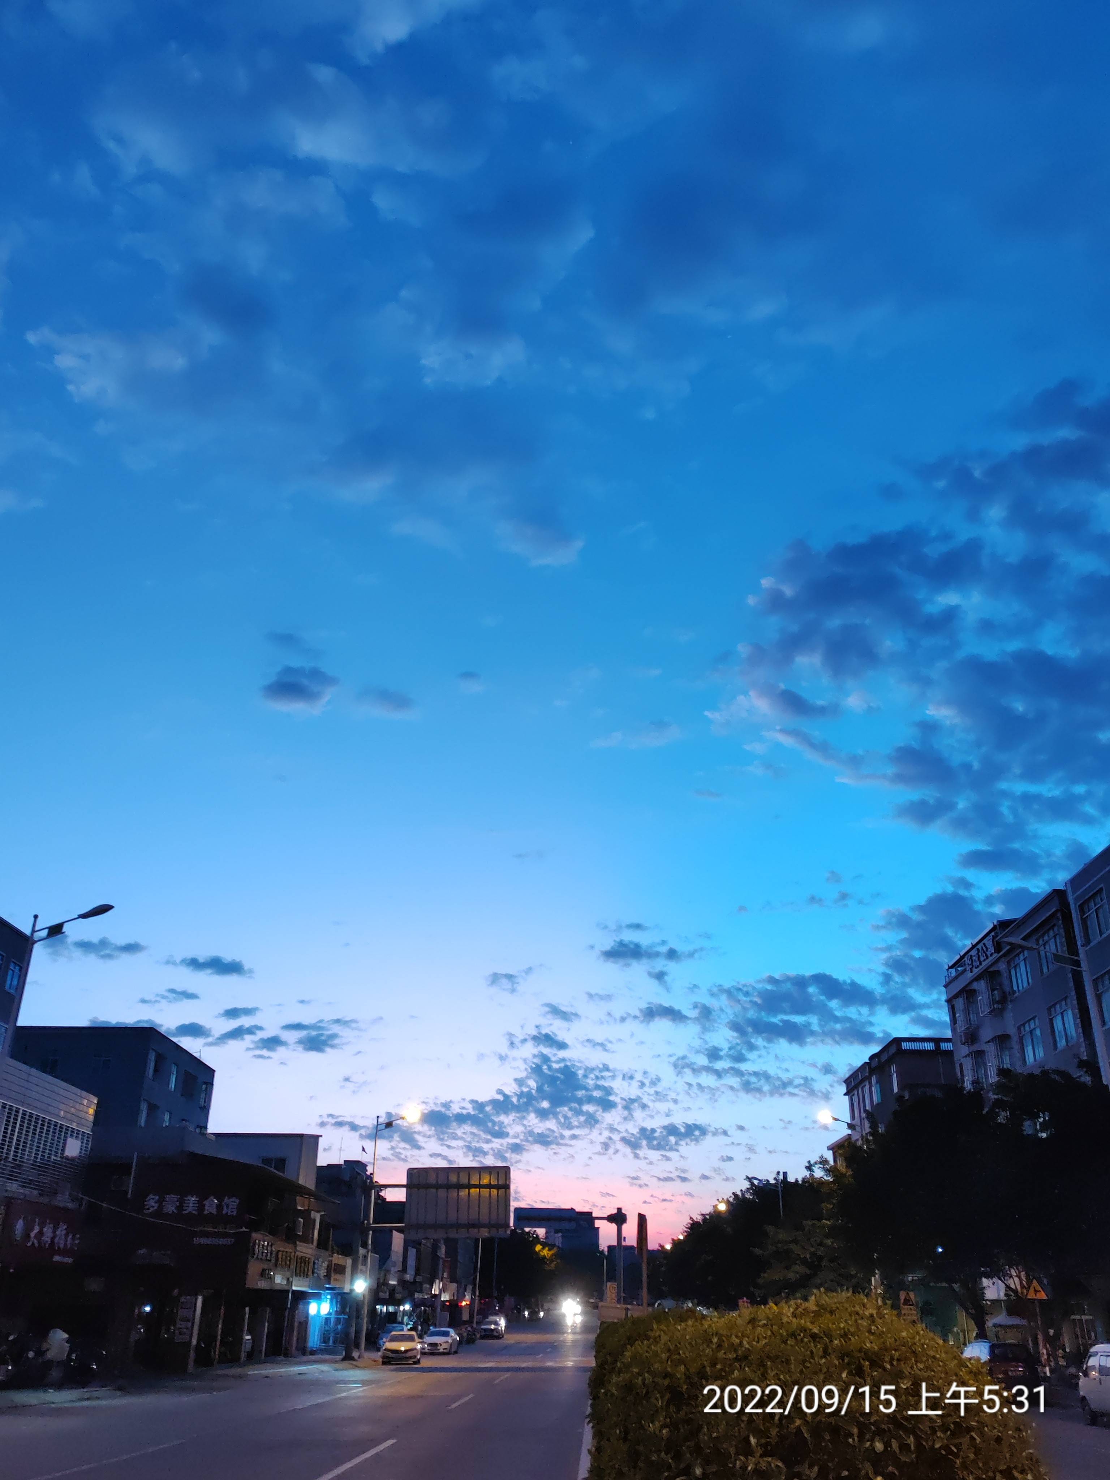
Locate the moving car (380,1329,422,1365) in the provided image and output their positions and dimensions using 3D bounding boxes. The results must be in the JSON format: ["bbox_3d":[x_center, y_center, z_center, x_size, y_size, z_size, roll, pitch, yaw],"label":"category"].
[{"bbox_3d":[-7.539,30.518,58.055,1.800,1.480,4.600,2,-27,-3],"label":"moving car"}]

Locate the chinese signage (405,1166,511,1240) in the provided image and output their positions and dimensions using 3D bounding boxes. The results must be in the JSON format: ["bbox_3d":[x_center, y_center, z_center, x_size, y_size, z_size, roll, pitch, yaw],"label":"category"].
[{"bbox_3d":[-4.950,23.614,58.837,5.300,3.350,0.200,0,-27,2],"label":"chinese signage"}]

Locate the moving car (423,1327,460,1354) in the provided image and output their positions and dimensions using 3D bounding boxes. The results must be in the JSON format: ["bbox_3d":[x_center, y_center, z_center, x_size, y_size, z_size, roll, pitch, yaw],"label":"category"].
[{"bbox_3d":[-7.220,38.518,74.066,1.850,1.460,4.800,0,-27,2],"label":"moving car"}]

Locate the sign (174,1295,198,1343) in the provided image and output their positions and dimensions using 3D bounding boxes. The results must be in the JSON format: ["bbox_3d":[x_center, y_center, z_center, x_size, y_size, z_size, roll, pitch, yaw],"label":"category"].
[{"bbox_3d":[-14.437,22.661,45.113,0.600,1.570,0.080,0,-27,2],"label":"sign"}]

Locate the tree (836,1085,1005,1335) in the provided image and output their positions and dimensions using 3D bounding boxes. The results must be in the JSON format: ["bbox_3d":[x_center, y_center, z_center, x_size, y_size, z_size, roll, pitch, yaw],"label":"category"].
[{"bbox_3d":[18.781,24.964,58.437,7.800,12.500,7.800,0,-27,2],"label":"tree"}]

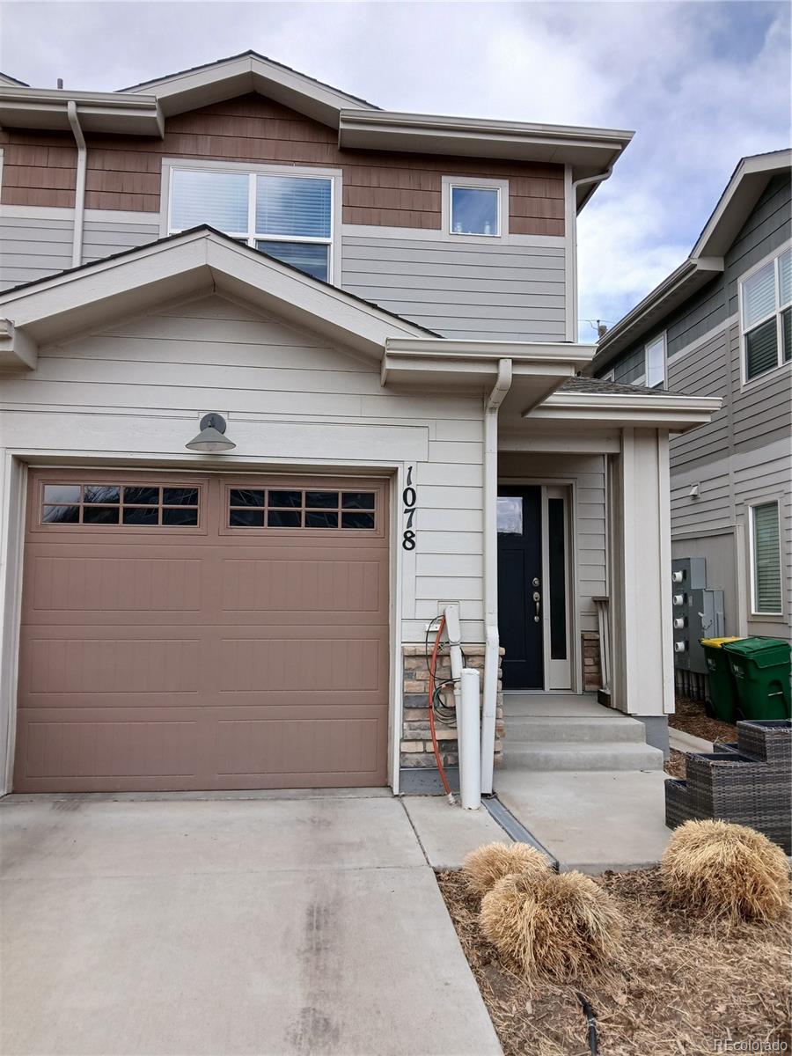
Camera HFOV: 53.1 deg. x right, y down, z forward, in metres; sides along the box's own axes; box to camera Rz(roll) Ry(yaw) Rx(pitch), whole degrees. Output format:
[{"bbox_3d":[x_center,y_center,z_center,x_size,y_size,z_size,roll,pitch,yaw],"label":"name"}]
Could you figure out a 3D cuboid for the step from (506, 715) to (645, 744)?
[{"bbox_3d":[1.252,1.563,6.103,1.250,0.157,0.310,1,-5,-6],"label":"step"}]

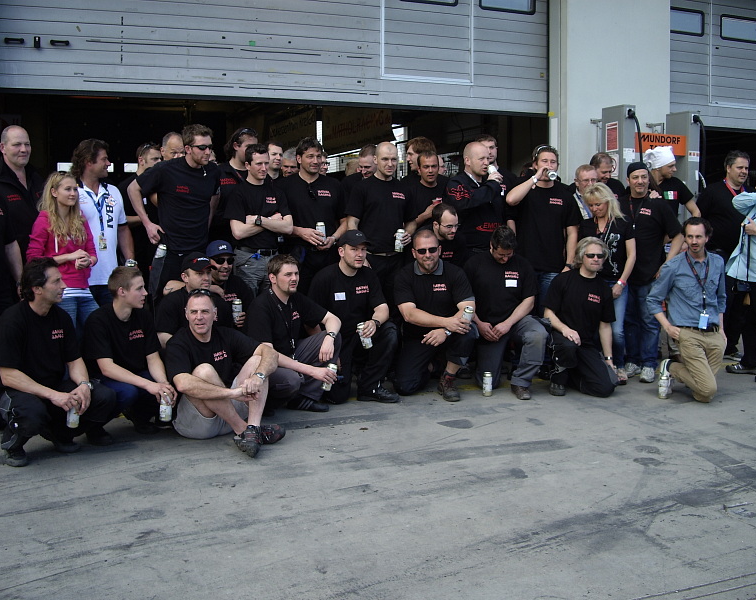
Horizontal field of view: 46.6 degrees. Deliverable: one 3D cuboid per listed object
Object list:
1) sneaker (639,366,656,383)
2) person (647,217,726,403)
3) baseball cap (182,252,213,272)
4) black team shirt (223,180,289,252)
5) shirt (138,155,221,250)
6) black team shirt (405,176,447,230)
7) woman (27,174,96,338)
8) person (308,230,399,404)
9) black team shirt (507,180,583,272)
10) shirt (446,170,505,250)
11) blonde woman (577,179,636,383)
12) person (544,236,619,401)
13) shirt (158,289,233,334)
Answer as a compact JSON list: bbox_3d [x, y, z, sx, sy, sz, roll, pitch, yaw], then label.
[{"bbox_3d":[2.118,0.585,6.880,0.115,0.120,0.300,2,6,22],"label":"sneaker"},{"bbox_3d":[2.277,0.040,6.460,0.600,1.280,0.680,-1,5,-10],"label":"person"},{"bbox_3d":[-1.117,-0.236,5.450,0.260,0.135,0.180,5,7,44],"label":"baseball cap"},{"bbox_3d":[-0.826,-0.572,6.070,0.470,0.500,0.290,-2,6,-22],"label":"black team shirt"},{"bbox_3d":[-1.264,-0.614,5.650,0.530,0.630,0.310,-4,6,-36],"label":"shirt"},{"bbox_3d":[0.399,-0.639,6.800,0.500,0.670,0.290,-1,5,-8],"label":"black team shirt"},{"bbox_3d":[-1.970,-0.015,5.500,0.430,1.580,0.340,-5,7,-42],"label":"woman"},{"bbox_3d":[-0.180,0.086,6.450,0.640,1.200,0.760,-2,6,-18],"label":"person"},{"bbox_3d":[1.270,-0.553,6.700,0.530,0.680,0.290,0,5,-2],"label":"black team shirt"},{"bbox_3d":[0.746,-0.676,6.750,0.480,0.620,0.360,-4,7,-36],"label":"shirt"},{"bbox_3d":[1.778,-0.128,6.820,0.500,1.600,0.400,2,6,21],"label":"blonde woman"},{"bbox_3d":[1.524,0.090,6.640,0.600,1.150,0.750,1,5,8],"label":"person"},{"bbox_3d":[-1.164,0.215,5.600,0.520,0.560,0.320,-3,6,-32],"label":"shirt"}]

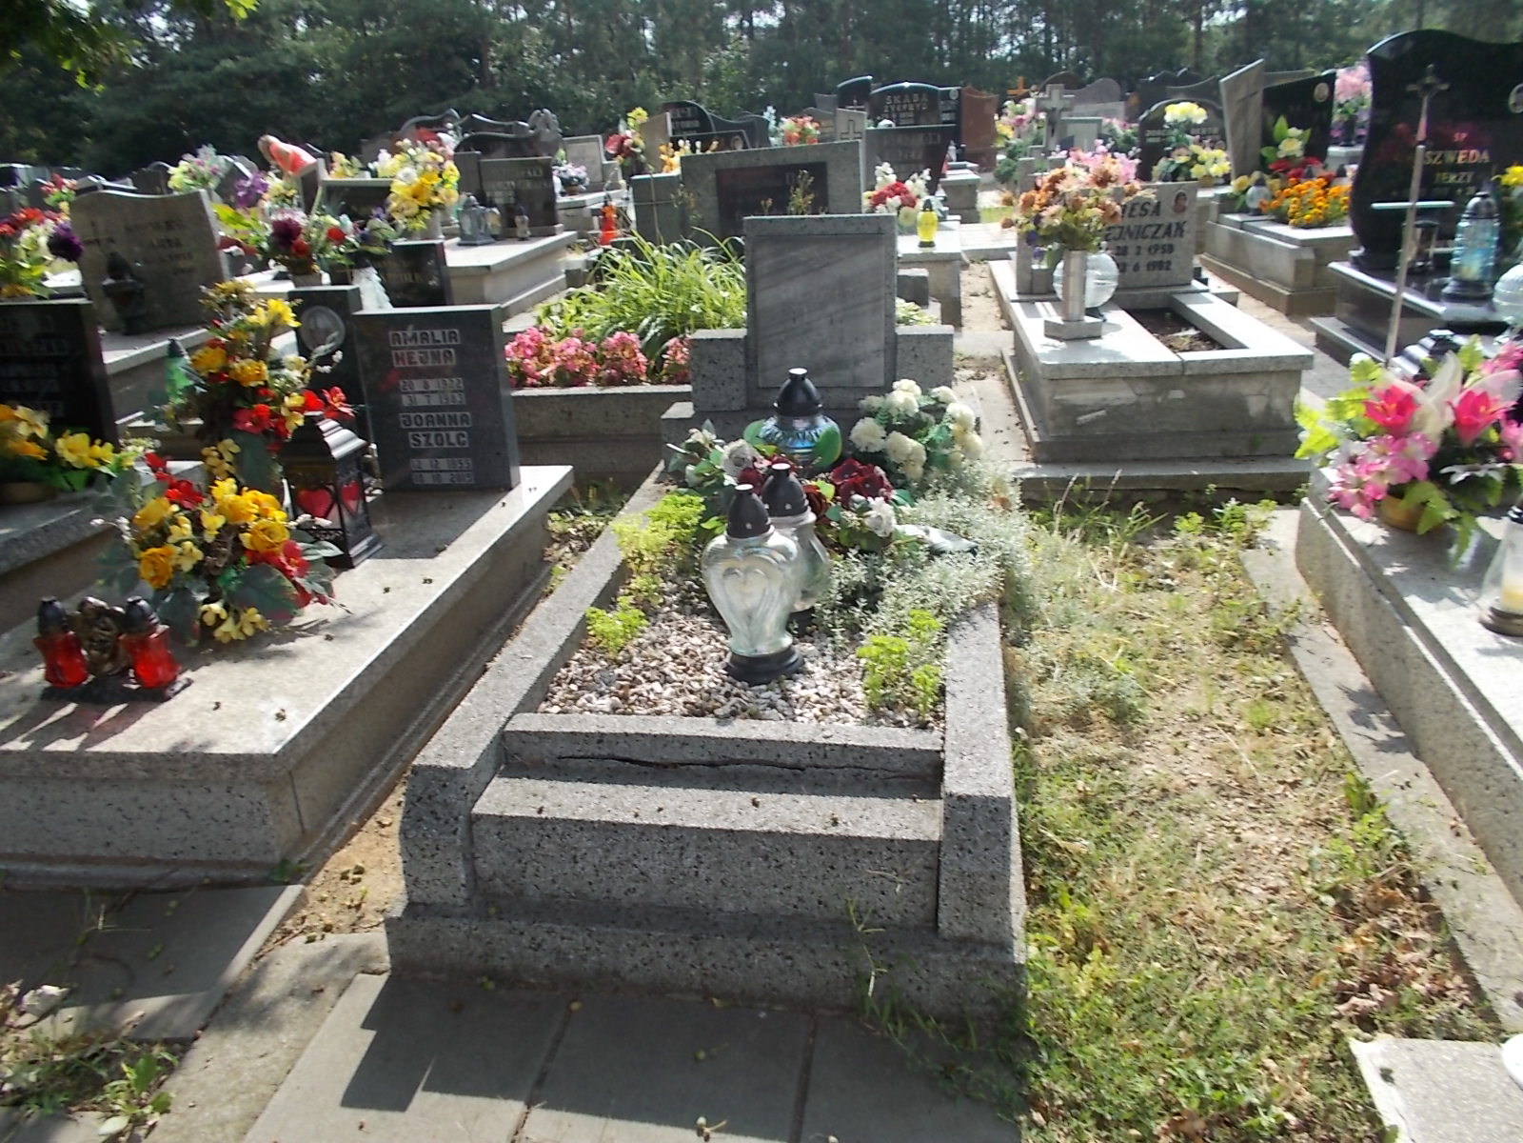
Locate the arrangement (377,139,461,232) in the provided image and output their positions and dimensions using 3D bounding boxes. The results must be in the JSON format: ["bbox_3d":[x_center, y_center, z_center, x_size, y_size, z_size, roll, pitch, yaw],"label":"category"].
[{"bbox_3d":[-2.751,-3.077,9.200,0.600,0.720,0.480,2,23,10],"label":"arrangement"}]

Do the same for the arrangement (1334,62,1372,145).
[{"bbox_3d":[4.563,-3.593,8.800,0.340,0.620,0.320,1,21,10],"label":"arrangement"}]

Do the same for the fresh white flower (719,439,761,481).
[{"bbox_3d":[-0.049,-0.264,2.712,0.100,0.095,0.095,1,21,10],"label":"fresh white flower"}]

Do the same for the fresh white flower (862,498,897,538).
[{"bbox_3d":[0.260,-0.119,2.520,0.075,0.080,0.075,2,23,10],"label":"fresh white flower"}]

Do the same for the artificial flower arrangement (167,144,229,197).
[{"bbox_3d":[-4.182,-2.975,8.500,0.420,0.370,0.360,2,23,10],"label":"artificial flower arrangement"}]

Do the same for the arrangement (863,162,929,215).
[{"bbox_3d":[0.926,-2.659,7.950,0.450,0.360,0.380,2,23,10],"label":"arrangement"}]

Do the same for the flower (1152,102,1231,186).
[{"bbox_3d":[3.760,-3.729,10.000,0.640,0.680,0.480,2,23,10],"label":"flower"}]

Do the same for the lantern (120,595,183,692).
[{"bbox_3d":[-1.191,0.132,2.204,0.100,0.180,0.100,2,23,10],"label":"lantern"}]

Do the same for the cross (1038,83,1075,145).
[{"bbox_3d":[2.837,-4.388,11.000,0.360,0.620,0.130,2,23,10],"label":"cross"}]

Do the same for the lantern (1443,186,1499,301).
[{"bbox_3d":[3.107,-1.433,5.000,0.225,0.460,0.225,2,23,10],"label":"lantern"}]

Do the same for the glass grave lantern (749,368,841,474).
[{"bbox_3d":[0.103,-0.353,2.965,0.200,0.340,0.200,1,21,10],"label":"glass grave lantern"}]

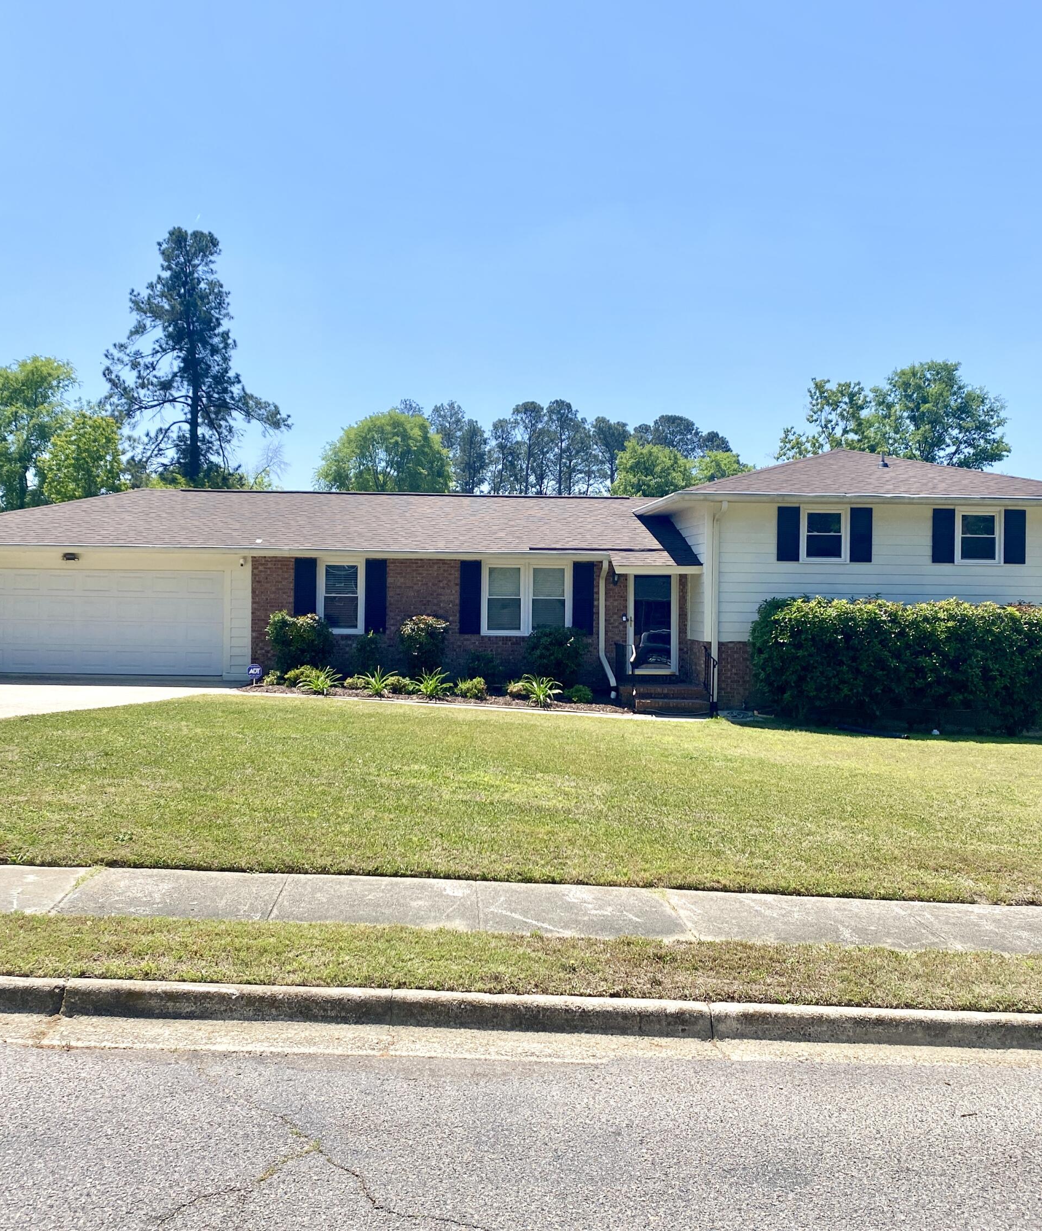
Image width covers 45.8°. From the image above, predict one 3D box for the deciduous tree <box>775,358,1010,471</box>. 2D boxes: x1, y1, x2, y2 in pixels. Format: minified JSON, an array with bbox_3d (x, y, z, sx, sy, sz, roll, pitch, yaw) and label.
[{"bbox_3d":[13.551,-3.505,45.023,8.472,11.574,8.000,1,0,-3],"label":"deciduous tree"}]

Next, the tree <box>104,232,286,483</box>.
[{"bbox_3d":[-14.110,-7.729,53.036,7.773,17.895,7.773,1,0,-3],"label":"tree"}]

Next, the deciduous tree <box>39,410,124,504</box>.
[{"bbox_3d":[-17.154,-3.431,48.018,3.800,9.066,3.800,1,0,-3],"label":"deciduous tree"}]

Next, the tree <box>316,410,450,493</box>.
[{"bbox_3d":[-6.613,-4.098,58.022,6.516,11.171,6.516,1,0,-3],"label":"tree"}]

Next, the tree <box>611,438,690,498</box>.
[{"bbox_3d":[5.854,-3.132,56.020,4.400,9.755,4.400,1,0,-3],"label":"tree"}]

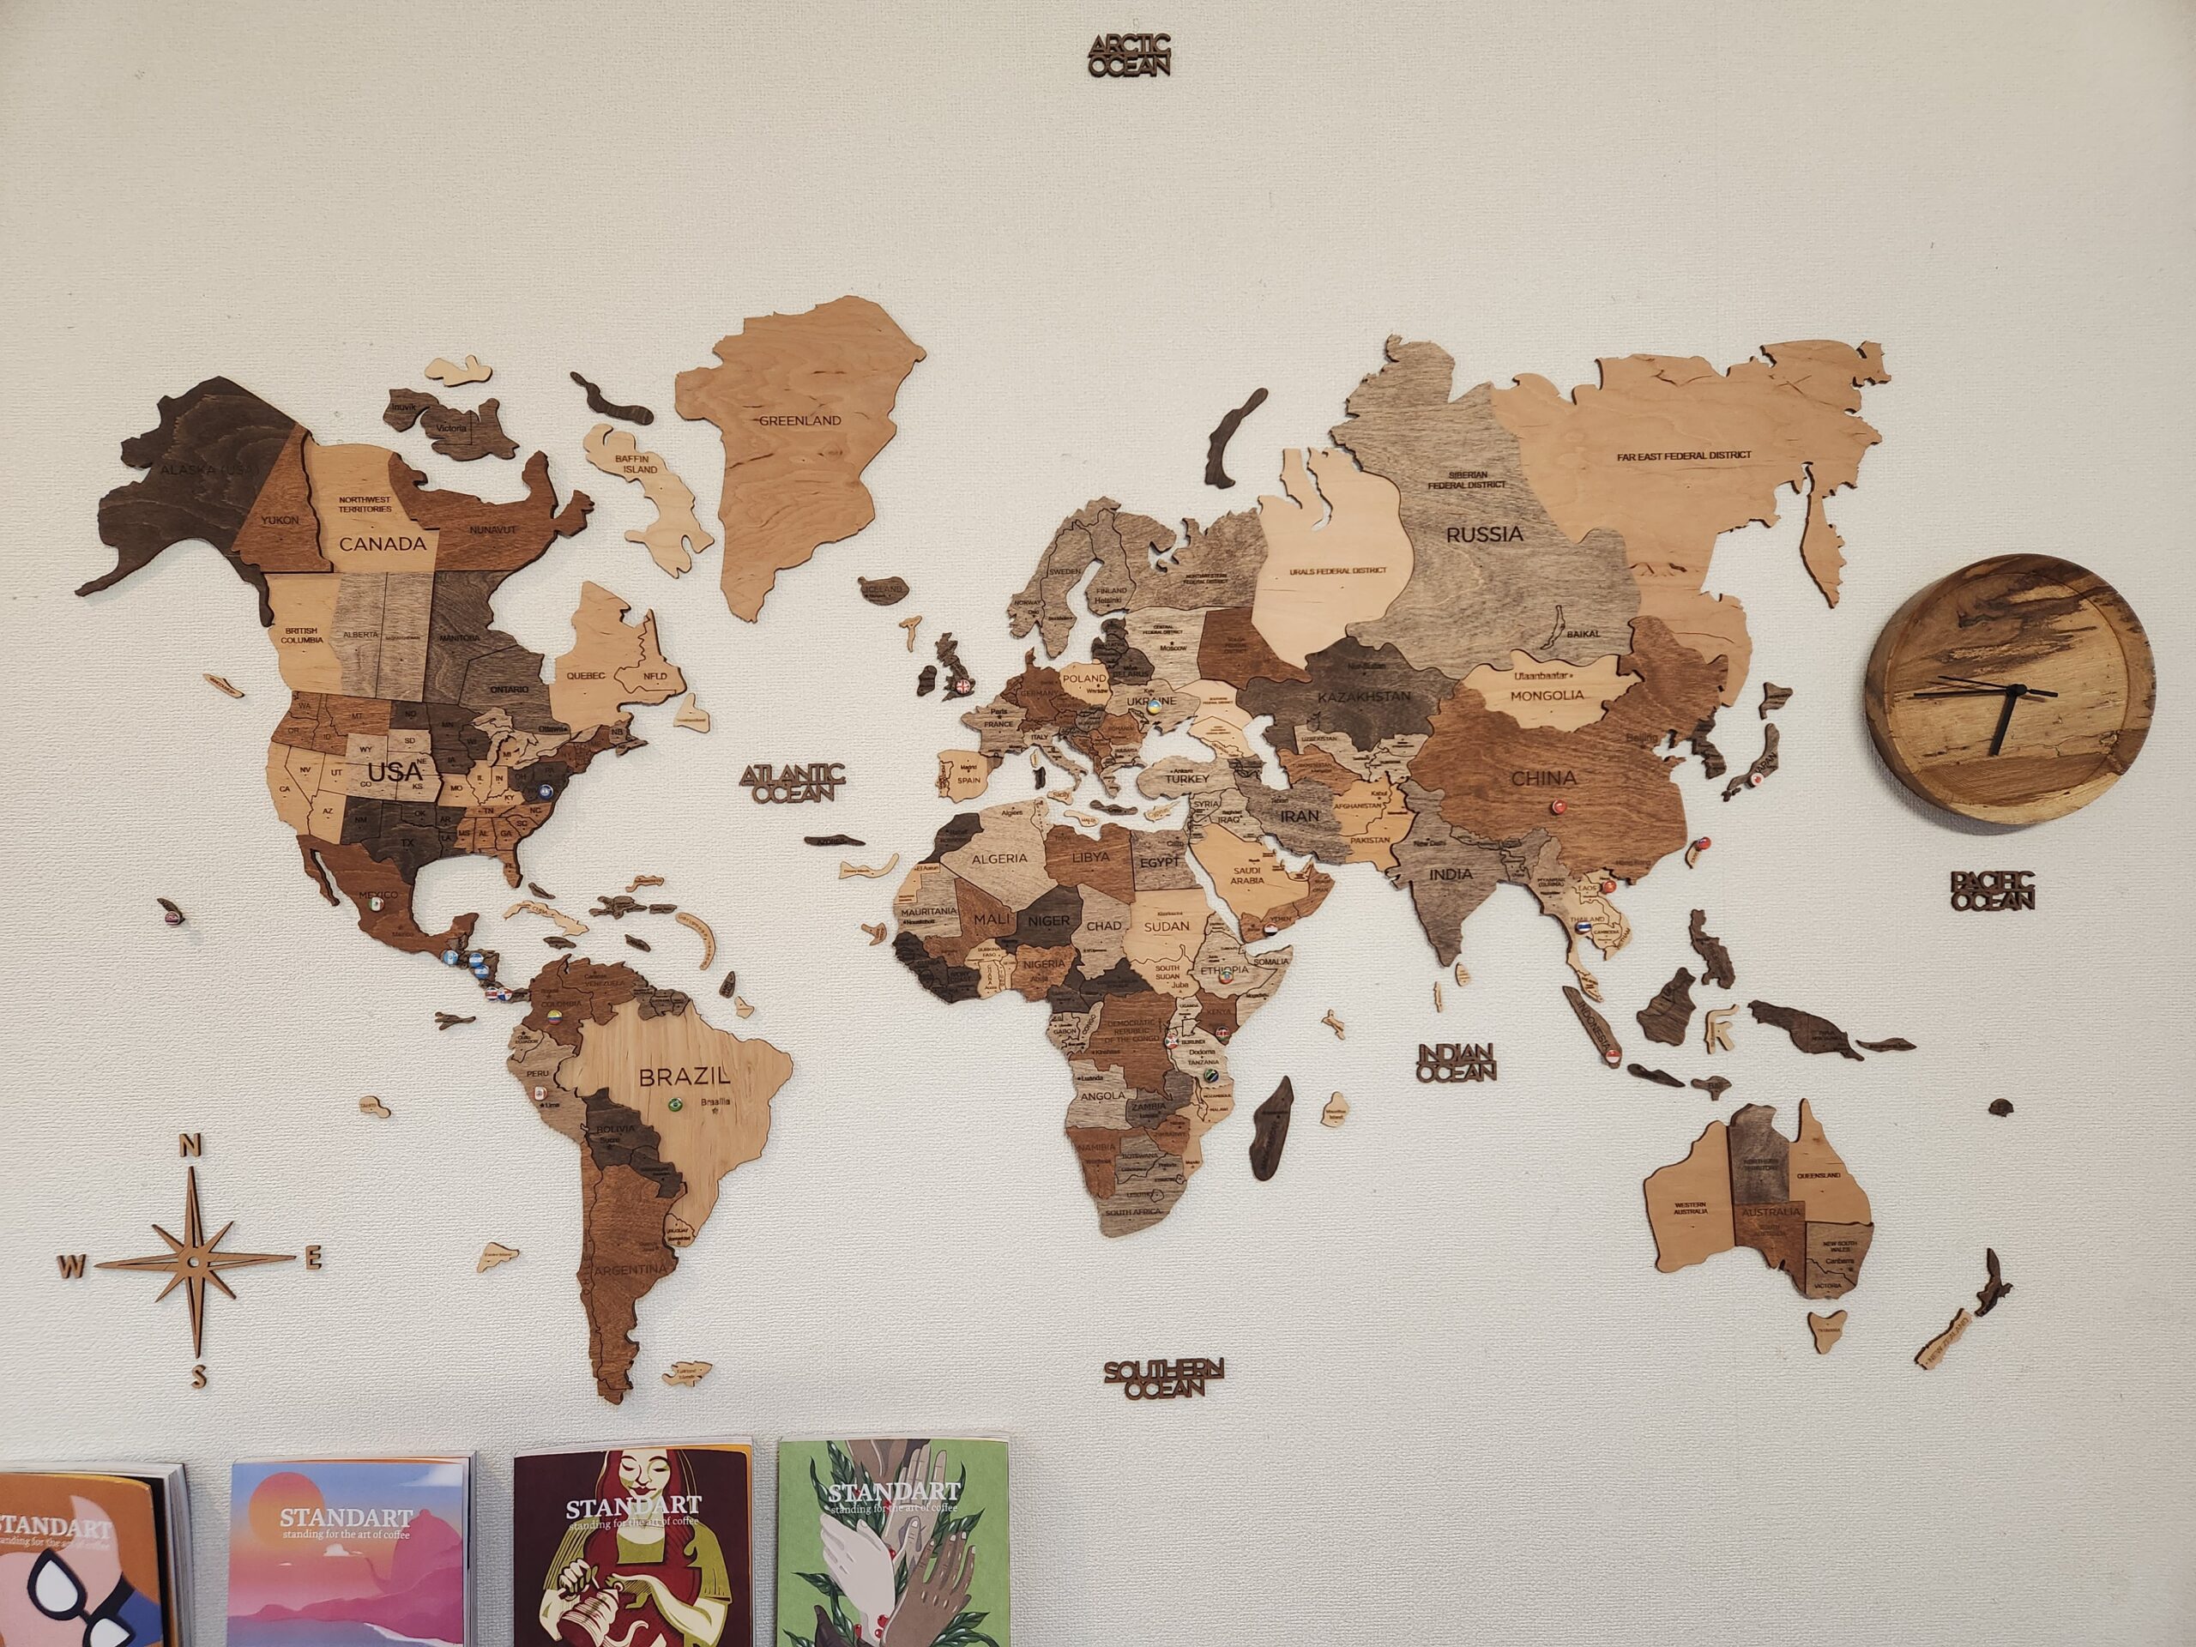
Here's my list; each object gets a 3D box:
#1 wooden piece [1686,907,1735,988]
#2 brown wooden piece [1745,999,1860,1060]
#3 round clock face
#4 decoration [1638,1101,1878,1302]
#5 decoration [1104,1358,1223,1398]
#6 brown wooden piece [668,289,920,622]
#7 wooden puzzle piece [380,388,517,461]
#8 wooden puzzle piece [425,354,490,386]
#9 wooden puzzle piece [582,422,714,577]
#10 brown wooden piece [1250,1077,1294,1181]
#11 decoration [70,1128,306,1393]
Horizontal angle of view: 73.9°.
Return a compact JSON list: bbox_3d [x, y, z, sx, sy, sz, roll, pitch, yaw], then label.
[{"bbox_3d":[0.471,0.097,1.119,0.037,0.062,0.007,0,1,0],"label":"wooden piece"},{"bbox_3d":[0.551,0.161,1.140,0.092,0.047,0.007,-1,1,-2],"label":"brown wooden piece"},{"bbox_3d":[0.702,-0.102,1.126,0.205,0.205,0.032,-1,1,-2],"label":"round clock face"},{"bbox_3d":[0.515,0.294,1.141,0.181,0.157,0.008,-1,1,-2],"label":"decoration"},{"bbox_3d":[0.051,0.430,1.133,0.092,0.033,0.006,-1,1,-2],"label":"decoration"},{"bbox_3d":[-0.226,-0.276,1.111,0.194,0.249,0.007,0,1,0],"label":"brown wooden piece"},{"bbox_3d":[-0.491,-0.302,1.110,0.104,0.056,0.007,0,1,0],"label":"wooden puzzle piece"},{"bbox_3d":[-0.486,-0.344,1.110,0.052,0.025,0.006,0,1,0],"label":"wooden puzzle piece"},{"bbox_3d":[-0.339,-0.244,1.107,0.098,0.115,0.007,-1,1,-2],"label":"wooden puzzle piece"},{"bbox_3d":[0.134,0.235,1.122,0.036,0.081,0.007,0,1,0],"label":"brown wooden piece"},{"bbox_3d":[-0.689,0.332,1.111,0.198,0.195,0.006,-1,1,-2],"label":"decoration"}]

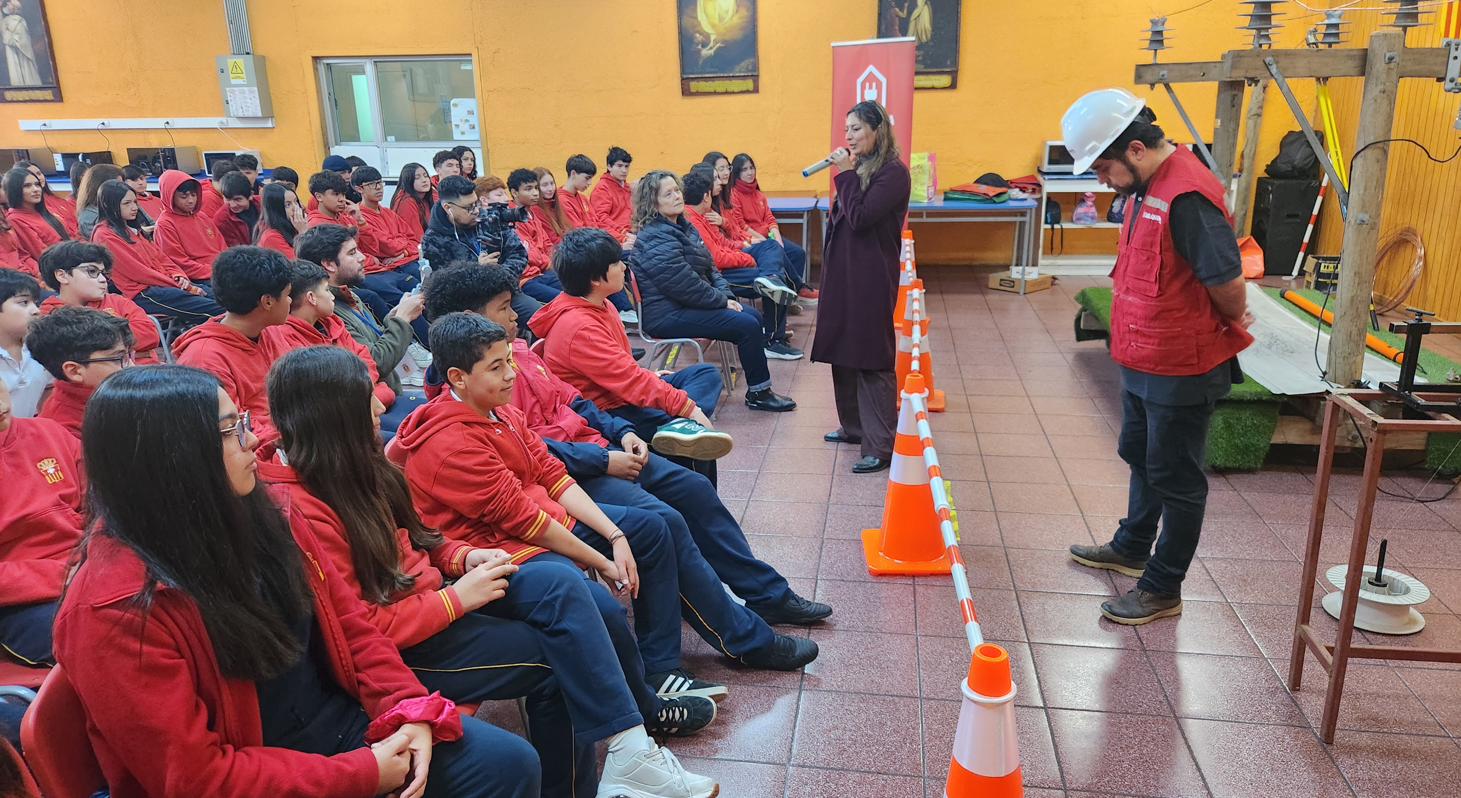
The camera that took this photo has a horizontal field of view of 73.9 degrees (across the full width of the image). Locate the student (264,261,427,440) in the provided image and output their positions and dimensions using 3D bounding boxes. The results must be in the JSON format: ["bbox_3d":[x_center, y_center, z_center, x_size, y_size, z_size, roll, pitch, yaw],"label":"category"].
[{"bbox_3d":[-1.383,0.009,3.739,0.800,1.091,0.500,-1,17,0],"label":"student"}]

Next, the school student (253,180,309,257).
[{"bbox_3d":[-2.465,-0.665,5.783,0.800,1.214,0.460,4,17,15],"label":"school student"}]

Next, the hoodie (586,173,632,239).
[{"bbox_3d":[-0.818,-1.373,7.292,0.460,0.660,0.480,5,18,20],"label":"hoodie"}]

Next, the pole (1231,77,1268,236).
[{"bbox_3d":[4.214,-1.762,7.882,0.110,1.800,0.110,1,18,9],"label":"pole"}]

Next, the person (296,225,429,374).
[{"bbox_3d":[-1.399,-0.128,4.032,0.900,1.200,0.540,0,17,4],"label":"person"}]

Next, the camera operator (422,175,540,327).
[{"bbox_3d":[-1.236,-0.531,5.184,0.900,1.300,0.560,4,18,17],"label":"camera operator"}]

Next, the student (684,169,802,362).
[{"bbox_3d":[0.041,-0.912,6.464,0.860,1.240,0.520,2,17,9],"label":"student"}]

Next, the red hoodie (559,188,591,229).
[{"bbox_3d":[-0.987,-1.218,6.891,0.480,0.620,0.480,3,17,14],"label":"red hoodie"}]

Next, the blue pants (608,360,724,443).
[{"bbox_3d":[-0.275,0.162,3.836,0.720,0.640,0.520,1,18,9],"label":"blue pants"}]

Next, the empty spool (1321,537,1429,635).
[{"bbox_3d":[2.092,0.570,3.128,0.284,0.260,0.284,2,17,9],"label":"empty spool"}]

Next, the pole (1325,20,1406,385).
[{"bbox_3d":[2.662,-0.651,4.083,0.142,1.684,0.142,-1,17,10],"label":"pole"}]

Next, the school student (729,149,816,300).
[{"bbox_3d":[0.346,-1.343,7.823,0.820,1.210,0.500,7,19,26],"label":"school student"}]

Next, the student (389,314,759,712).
[{"bbox_3d":[-0.430,0.341,2.538,0.840,1.140,0.520,1,17,7],"label":"student"}]

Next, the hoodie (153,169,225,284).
[{"bbox_3d":[-3.498,-1.086,6.341,0.420,0.789,0.500,6,18,22],"label":"hoodie"}]

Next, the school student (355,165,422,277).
[{"bbox_3d":[-2.282,-0.990,6.791,0.800,1.246,0.500,3,17,13],"label":"school student"}]

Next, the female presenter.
[{"bbox_3d":[0.595,-0.506,4.436,0.430,1.635,0.470,-5,18,-10],"label":"female presenter"}]

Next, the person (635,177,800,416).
[{"bbox_3d":[-0.095,-0.556,5.256,0.880,1.270,0.560,2,18,12],"label":"person"}]

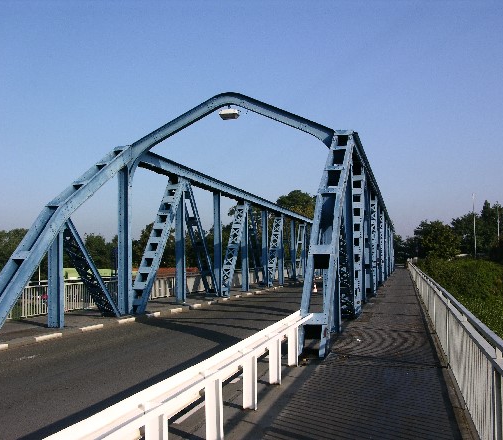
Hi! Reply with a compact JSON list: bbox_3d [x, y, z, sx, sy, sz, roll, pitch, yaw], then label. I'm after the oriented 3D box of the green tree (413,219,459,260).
[{"bbox_3d":[23.509,2.528,75.000,5.700,5.100,5.400,-2,-4,17],"label":"green tree"}]

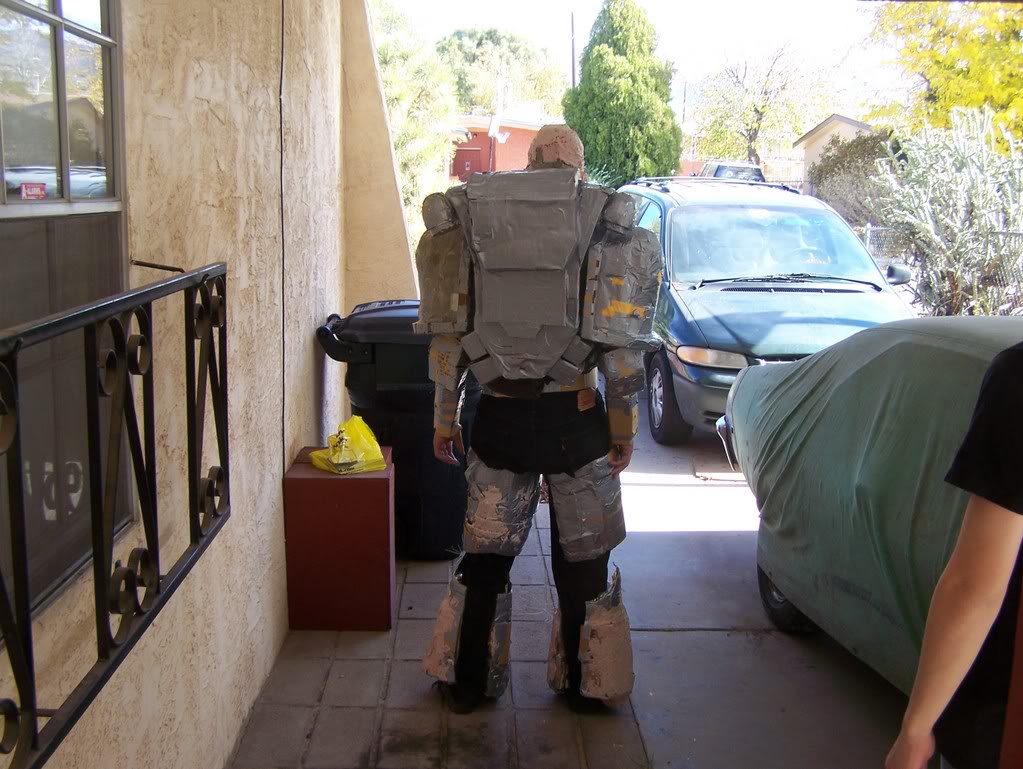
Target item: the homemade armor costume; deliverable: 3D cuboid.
[{"bbox_3d":[0.089,0.138,3.579,0.760,1.860,0.520,1,10,7],"label":"homemade armor costume"}]

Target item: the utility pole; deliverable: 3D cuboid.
[{"bbox_3d":[3.057,-13.169,54.539,0.250,9.300,0.250,0,10,0],"label":"utility pole"}]

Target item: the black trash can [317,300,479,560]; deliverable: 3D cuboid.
[{"bbox_3d":[-0.500,0.201,5.316,0.800,1.130,0.680,0,10,-2],"label":"black trash can"}]

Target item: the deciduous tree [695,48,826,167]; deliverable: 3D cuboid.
[{"bbox_3d":[7.355,-7.513,33.199,4.100,5.200,4.100,0,10,0],"label":"deciduous tree"}]

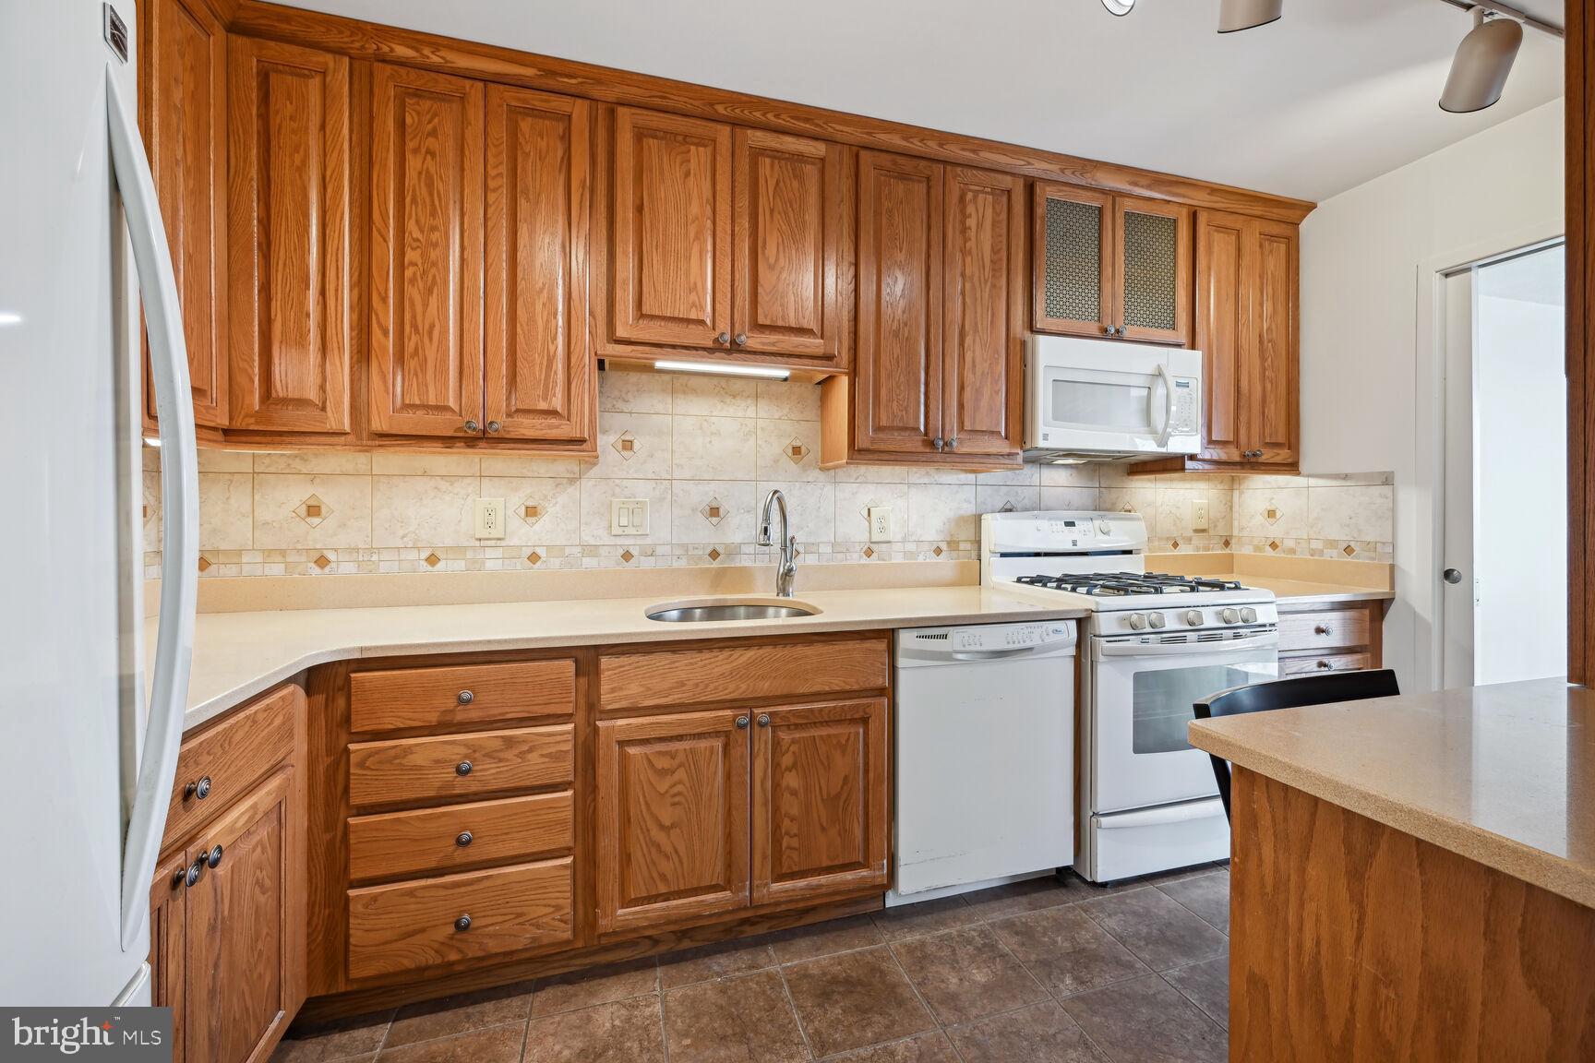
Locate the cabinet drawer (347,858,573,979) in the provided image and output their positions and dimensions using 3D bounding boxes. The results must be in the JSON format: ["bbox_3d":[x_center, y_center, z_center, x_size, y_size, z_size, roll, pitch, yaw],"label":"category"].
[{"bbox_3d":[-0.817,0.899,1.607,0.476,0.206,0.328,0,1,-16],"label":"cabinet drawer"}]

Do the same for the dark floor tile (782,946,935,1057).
[{"bbox_3d":[0.144,1.136,1.515,0.302,0.010,0.302,0,0,-16],"label":"dark floor tile"}]

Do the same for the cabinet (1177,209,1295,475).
[{"bbox_3d":[1.804,-0.773,2.689,0.618,1.063,0.315,0,0,-16],"label":"cabinet"}]

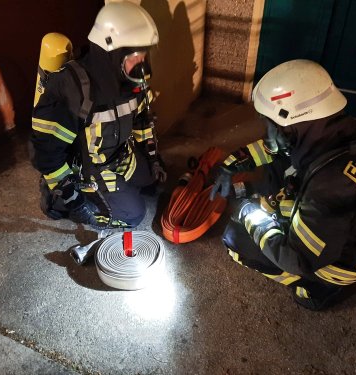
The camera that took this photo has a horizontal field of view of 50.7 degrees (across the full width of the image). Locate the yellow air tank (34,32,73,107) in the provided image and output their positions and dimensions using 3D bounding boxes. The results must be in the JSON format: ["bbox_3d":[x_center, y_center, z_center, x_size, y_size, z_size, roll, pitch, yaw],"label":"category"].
[{"bbox_3d":[-0.660,-0.551,1.959,0.160,0.520,0.160,36,44,10],"label":"yellow air tank"}]

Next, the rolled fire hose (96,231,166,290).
[{"bbox_3d":[-0.238,0.369,1.929,0.355,0.083,0.355,0,35,0],"label":"rolled fire hose"}]

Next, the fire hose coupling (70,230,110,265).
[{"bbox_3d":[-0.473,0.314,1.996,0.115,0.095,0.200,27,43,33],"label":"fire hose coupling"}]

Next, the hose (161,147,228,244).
[{"bbox_3d":[0.155,0.022,2.384,0.360,0.130,0.900,7,36,10],"label":"hose"}]

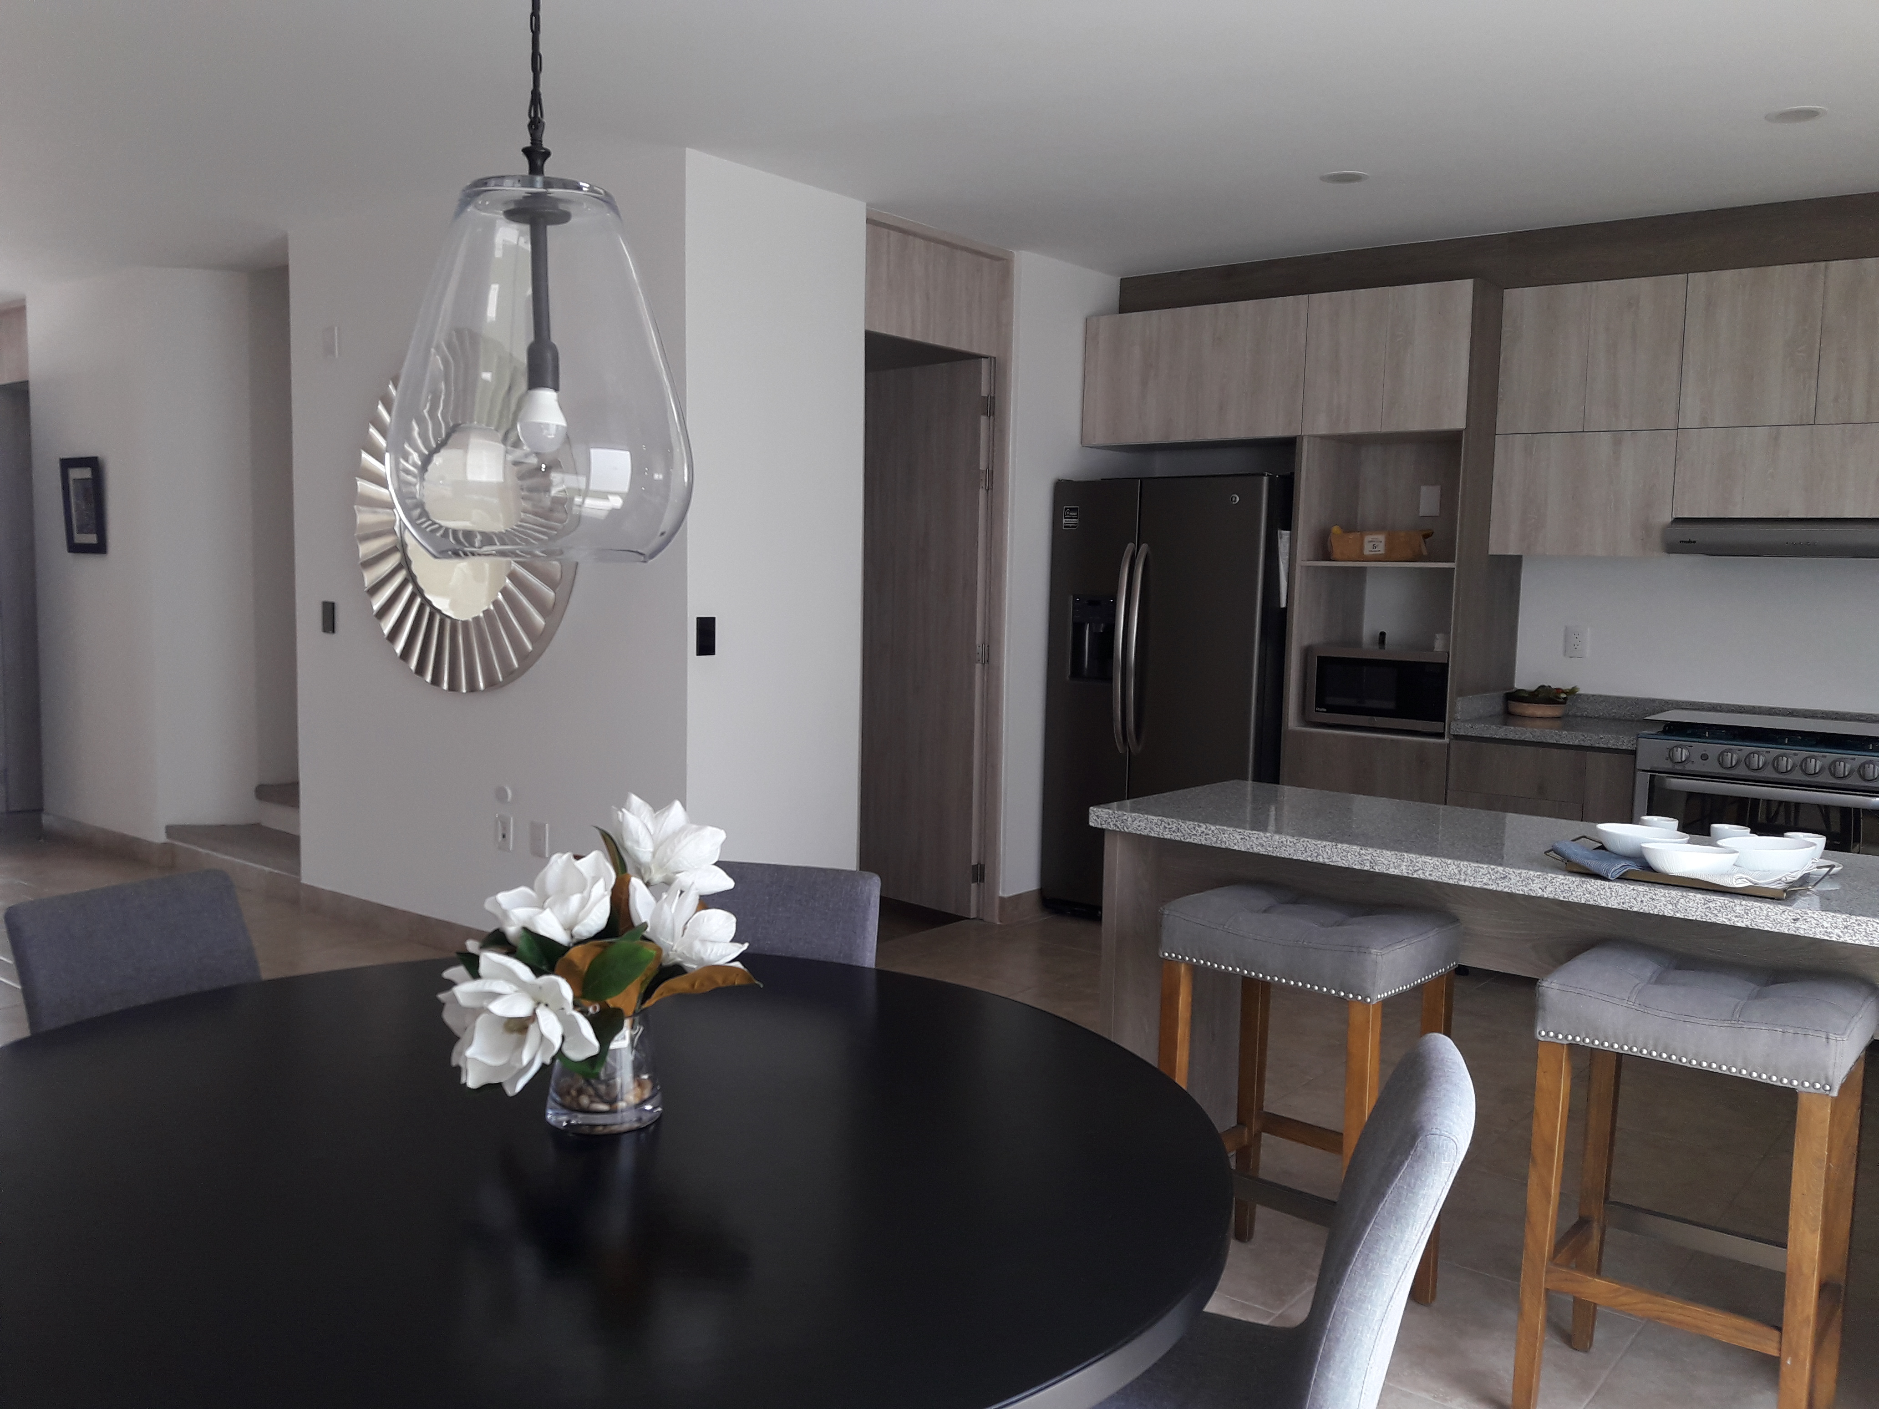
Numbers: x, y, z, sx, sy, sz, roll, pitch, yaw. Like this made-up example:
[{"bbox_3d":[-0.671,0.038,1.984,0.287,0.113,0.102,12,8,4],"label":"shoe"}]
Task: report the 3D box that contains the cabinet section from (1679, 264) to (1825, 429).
[{"bbox_3d":[2.642,-1.160,4.947,0.401,0.509,0.030,5,7,38],"label":"cabinet section"}]

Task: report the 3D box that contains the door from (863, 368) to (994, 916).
[{"bbox_3d":[-0.079,-0.202,5.592,0.130,2.200,0.790,6,7,39],"label":"door"}]

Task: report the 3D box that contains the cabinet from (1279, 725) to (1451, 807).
[{"bbox_3d":[1.731,0.487,5.799,0.615,0.797,0.610,5,7,38],"label":"cabinet"}]

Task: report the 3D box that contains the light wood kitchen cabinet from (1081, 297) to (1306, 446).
[{"bbox_3d":[1.147,-1.291,6.102,0.965,0.510,0.600,5,7,38],"label":"light wood kitchen cabinet"}]

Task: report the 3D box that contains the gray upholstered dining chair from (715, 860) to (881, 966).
[{"bbox_3d":[-0.354,0.752,2.555,0.440,0.880,0.600,3,6,14],"label":"gray upholstered dining chair"}]

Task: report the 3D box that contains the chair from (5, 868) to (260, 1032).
[{"bbox_3d":[-1.142,0.751,2.404,0.600,0.880,0.440,5,7,36],"label":"chair"}]

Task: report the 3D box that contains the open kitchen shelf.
[{"bbox_3d":[1.750,-0.451,5.688,0.600,1.070,0.630,6,7,39],"label":"open kitchen shelf"}]

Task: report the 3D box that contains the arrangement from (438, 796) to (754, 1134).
[{"bbox_3d":[-0.409,0.311,1.820,0.355,0.380,0.310,0,6,-13],"label":"arrangement"}]

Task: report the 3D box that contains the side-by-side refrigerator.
[{"bbox_3d":[1.039,-0.014,6.114,0.914,1.754,0.840,5,7,38],"label":"side-by-side refrigerator"}]

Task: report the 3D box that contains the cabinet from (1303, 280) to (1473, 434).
[{"bbox_3d":[1.770,-1.234,5.608,0.600,0.505,0.630,6,7,39],"label":"cabinet"}]

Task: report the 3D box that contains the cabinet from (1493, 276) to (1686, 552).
[{"bbox_3d":[2.345,-0.997,5.403,0.606,0.937,0.350,5,7,38],"label":"cabinet"}]

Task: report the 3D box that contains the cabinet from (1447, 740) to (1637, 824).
[{"bbox_3d":[2.214,0.524,5.415,0.612,0.815,0.610,5,7,38],"label":"cabinet"}]

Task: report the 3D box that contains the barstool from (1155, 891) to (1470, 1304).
[{"bbox_3d":[0.699,0.772,2.920,0.445,0.787,0.370,5,7,38],"label":"barstool"}]

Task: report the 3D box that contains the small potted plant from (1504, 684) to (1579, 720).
[{"bbox_3d":[2.213,-0.011,5.595,0.220,0.125,0.200,6,7,39],"label":"small potted plant"}]

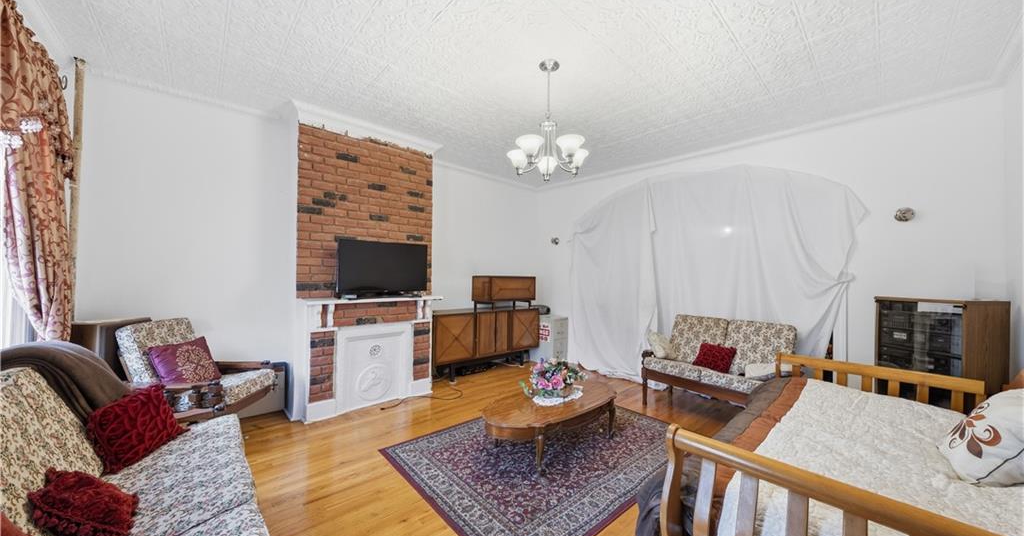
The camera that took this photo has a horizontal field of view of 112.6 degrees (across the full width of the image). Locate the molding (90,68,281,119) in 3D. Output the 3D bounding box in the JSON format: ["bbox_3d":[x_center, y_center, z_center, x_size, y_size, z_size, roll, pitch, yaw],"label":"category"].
[{"bbox_3d":[-2.785,-1.474,3.028,1.290,0.065,0.065,1,-1,-44],"label":"molding"}]

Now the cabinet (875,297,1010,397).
[{"bbox_3d":[3.397,0.830,2.728,0.440,1.160,0.500,1,-1,-14],"label":"cabinet"}]

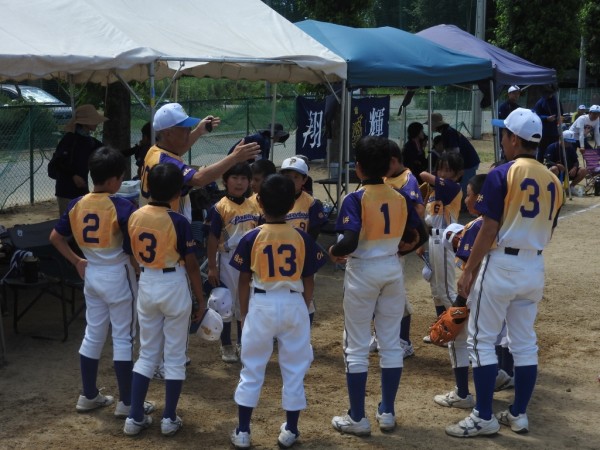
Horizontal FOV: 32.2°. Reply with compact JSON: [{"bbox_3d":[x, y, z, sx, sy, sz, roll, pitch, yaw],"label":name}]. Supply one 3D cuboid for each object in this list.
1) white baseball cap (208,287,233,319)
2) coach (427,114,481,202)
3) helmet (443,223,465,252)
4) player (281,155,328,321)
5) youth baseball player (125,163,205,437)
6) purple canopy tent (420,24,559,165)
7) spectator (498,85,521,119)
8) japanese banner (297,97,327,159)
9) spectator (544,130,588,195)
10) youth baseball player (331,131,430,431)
[{"bbox_3d":[-0.537,0.498,6.766,0.180,0.270,0.140,-15,12,0],"label":"white baseball cap"},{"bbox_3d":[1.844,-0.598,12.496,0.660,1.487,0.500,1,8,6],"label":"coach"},{"bbox_3d":[0.891,0.072,5.997,0.150,0.180,0.250,29,10,15],"label":"helmet"},{"bbox_3d":[-0.010,0.208,6.998,0.420,1.339,0.260,2,9,11],"label":"player"},{"bbox_3d":[-0.712,0.387,5.467,0.370,1.433,0.290,4,9,25],"label":"youth baseball player"},{"bbox_3d":[2.243,-1.663,15.733,2.950,2.695,2.950,6,9,31],"label":"purple canopy tent"},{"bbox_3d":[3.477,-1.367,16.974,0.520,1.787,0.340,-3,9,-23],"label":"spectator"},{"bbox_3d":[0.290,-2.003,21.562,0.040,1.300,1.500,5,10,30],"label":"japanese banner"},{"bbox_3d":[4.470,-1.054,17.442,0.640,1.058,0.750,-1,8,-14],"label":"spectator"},{"bbox_3d":[0.416,0.323,5.552,0.480,1.582,0.360,-3,9,-21],"label":"youth baseball player"}]

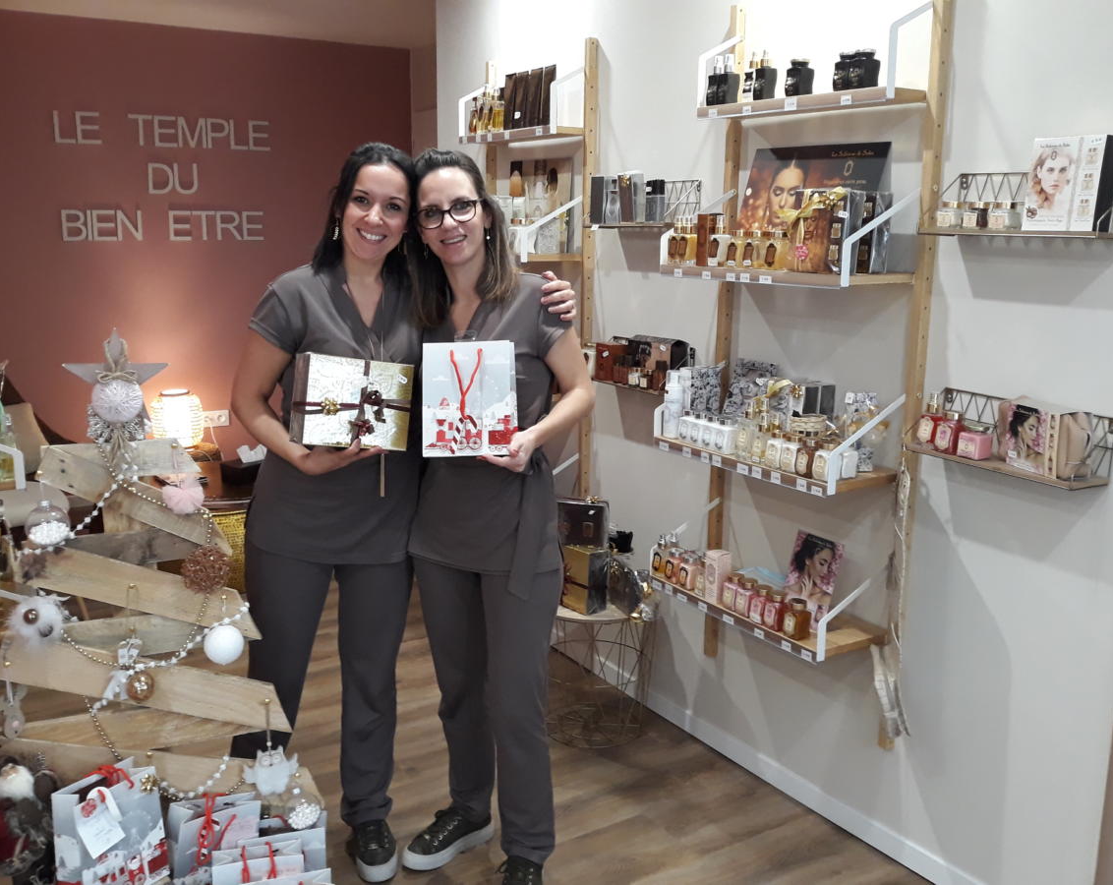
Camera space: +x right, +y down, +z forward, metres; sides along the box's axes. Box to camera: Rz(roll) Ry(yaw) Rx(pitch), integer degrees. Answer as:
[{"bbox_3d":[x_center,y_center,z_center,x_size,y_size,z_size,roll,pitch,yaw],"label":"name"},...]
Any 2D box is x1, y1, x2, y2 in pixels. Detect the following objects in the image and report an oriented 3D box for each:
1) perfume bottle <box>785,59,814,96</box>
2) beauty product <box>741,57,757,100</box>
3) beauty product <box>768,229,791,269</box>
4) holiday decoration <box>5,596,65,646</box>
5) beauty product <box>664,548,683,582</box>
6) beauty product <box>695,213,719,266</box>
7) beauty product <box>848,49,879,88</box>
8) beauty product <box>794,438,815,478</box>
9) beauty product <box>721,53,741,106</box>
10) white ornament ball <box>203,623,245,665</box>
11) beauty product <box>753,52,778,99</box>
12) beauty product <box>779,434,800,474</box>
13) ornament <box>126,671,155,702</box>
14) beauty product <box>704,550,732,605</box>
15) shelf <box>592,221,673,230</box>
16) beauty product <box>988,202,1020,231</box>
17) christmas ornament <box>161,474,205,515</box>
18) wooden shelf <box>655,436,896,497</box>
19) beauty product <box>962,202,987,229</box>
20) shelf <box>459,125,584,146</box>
[{"bbox_3d":[0.603,-0.907,2.290,0.051,0.080,0.051,-8,15,-35],"label":"perfume bottle"},{"bbox_3d":[0.477,-0.873,2.211,0.041,0.112,0.038,-8,15,-34],"label":"beauty product"},{"bbox_3d":[0.512,-0.443,2.118,0.043,0.091,0.046,0,12,0],"label":"beauty product"},{"bbox_3d":[-1.159,0.398,2.050,0.125,0.108,0.108,-7,14,-30],"label":"holiday decoration"},{"bbox_3d":[0.349,0.364,2.738,0.044,0.091,0.044,-8,15,-35],"label":"beauty product"},{"bbox_3d":[0.376,-0.489,2.235,0.048,0.124,0.047,-8,16,-31],"label":"beauty product"},{"bbox_3d":[0.715,-0.868,2.142,0.051,0.082,0.051,-8,15,-35],"label":"beauty product"},{"bbox_3d":[0.573,0.033,2.076,0.039,0.086,0.039,-9,17,-36],"label":"beauty product"},{"bbox_3d":[0.416,-0.873,2.217,0.039,0.115,0.036,-8,15,-31],"label":"beauty product"},{"bbox_3d":[-0.741,0.450,2.050,0.091,0.091,0.091,-4,13,-21],"label":"white ornament ball"},{"bbox_3d":[0.499,-0.867,2.187,0.038,0.120,0.037,-7,16,-30],"label":"beauty product"},{"bbox_3d":[0.592,0.029,2.318,0.043,0.094,0.045,-8,15,-35],"label":"beauty product"},{"bbox_3d":[-0.993,0.584,2.200,0.065,0.074,0.065,1,13,0],"label":"ornament"},{"bbox_3d":[0.419,0.347,2.383,0.046,0.127,0.041,-10,17,-37],"label":"beauty product"},{"bbox_3d":[0.241,-0.620,2.644,0.138,0.017,0.357,-9,15,-33],"label":"shelf"},{"bbox_3d":[0.880,-0.443,1.800,0.041,0.053,0.041,-6,15,-27],"label":"beauty product"},{"bbox_3d":[-0.720,0.099,1.770,0.084,0.080,0.084,0,13,0],"label":"christmas ornament"},{"bbox_3d":[0.527,0.037,2.299,0.243,0.029,0.571,-9,17,-36],"label":"wooden shelf"},{"bbox_3d":[0.845,-0.459,1.849,0.041,0.054,0.035,-8,15,-34],"label":"beauty product"},{"bbox_3d":[-0.123,-1.108,3.347,0.150,0.024,0.622,-8,15,-35],"label":"shelf"}]

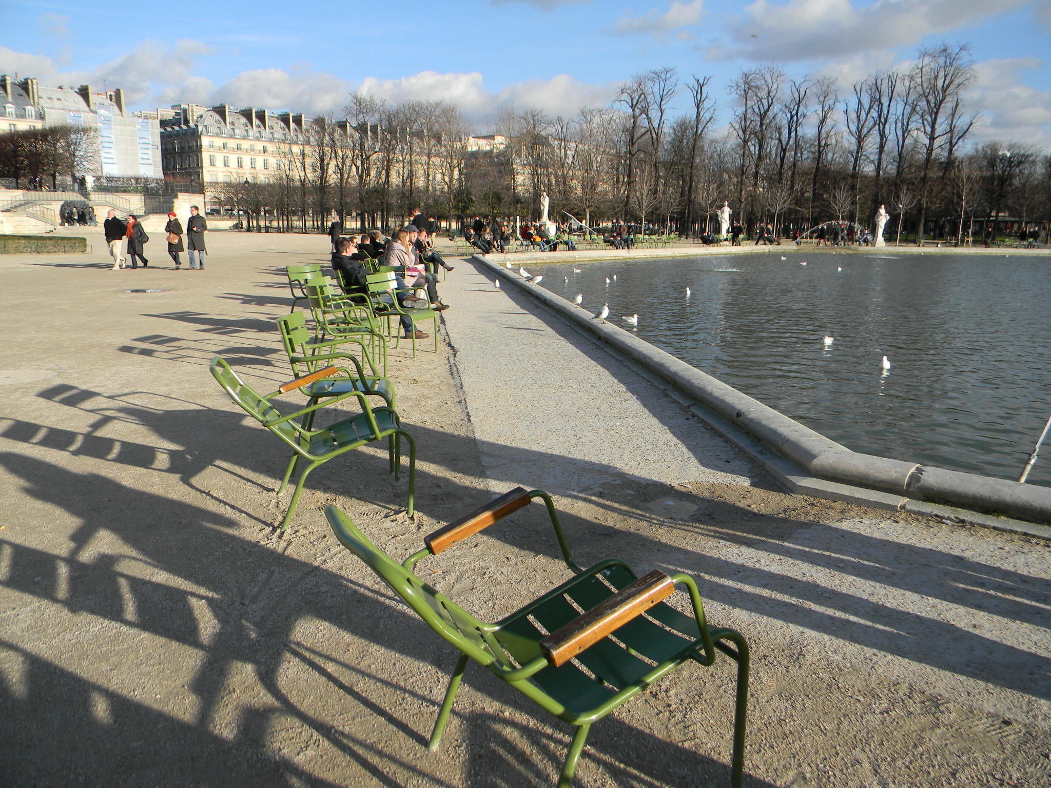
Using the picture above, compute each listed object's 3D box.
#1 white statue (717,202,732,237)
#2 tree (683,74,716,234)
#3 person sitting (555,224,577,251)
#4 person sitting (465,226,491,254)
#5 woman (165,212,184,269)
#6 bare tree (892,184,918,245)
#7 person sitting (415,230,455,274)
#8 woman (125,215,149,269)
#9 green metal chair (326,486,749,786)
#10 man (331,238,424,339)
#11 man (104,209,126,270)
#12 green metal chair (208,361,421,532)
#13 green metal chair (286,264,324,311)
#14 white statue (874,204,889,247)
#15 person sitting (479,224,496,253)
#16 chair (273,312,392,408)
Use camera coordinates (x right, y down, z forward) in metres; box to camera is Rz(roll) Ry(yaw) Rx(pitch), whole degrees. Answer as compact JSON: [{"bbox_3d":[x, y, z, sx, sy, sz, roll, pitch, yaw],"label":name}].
[{"bbox_3d":[14.692,-12.721,62.724,1.050,3.050,0.800,1,11,2],"label":"white statue"},{"bbox_3d":[17.878,-24.813,88.784,3.400,17.000,3.400,1,11,0],"label":"tree"},{"bbox_3d":[2.172,-8.138,44.564,0.850,1.320,0.600,10,14,37],"label":"person sitting"},{"bbox_3d":[-2.068,-6.701,37.616,1.100,1.250,0.550,9,14,37],"label":"person sitting"},{"bbox_3d":[-10.316,-4.451,24.910,0.480,1.650,0.430,8,13,33],"label":"woman"},{"bbox_3d":[30.486,-14.503,68.380,2.300,5.300,2.300,1,11,0],"label":"bare tree"},{"bbox_3d":[-2.237,-3.340,20.645,0.920,1.280,0.550,7,13,31],"label":"person sitting"},{"bbox_3d":[-10.800,-4.244,23.614,0.550,1.560,0.600,11,15,41],"label":"woman"},{"bbox_3d":[0.036,0.659,2.220,0.959,0.789,0.710,-5,13,-28],"label":"green metal chair"},{"bbox_3d":[-1.856,-1.334,10.704,1.120,1.270,0.580,-2,12,-14],"label":"man"},{"bbox_3d":[-11.940,-4.470,24.703,0.520,1.740,0.520,-10,15,-43],"label":"man"},{"bbox_3d":[-1.045,0.199,4.249,0.930,0.760,0.660,-3,12,-15],"label":"green metal chair"},{"bbox_3d":[-2.697,-1.233,11.062,0.610,0.880,0.650,10,15,40],"label":"green metal chair"},{"bbox_3d":[25.468,-12.016,60.824,1.000,3.100,0.850,1,11,2],"label":"white statue"},{"bbox_3d":[-1.808,-7.483,41.139,0.800,1.260,0.550,10,15,39],"label":"person sitting"},{"bbox_3d":[-1.061,-0.019,5.034,0.610,0.880,0.650,0,11,-5],"label":"chair"}]

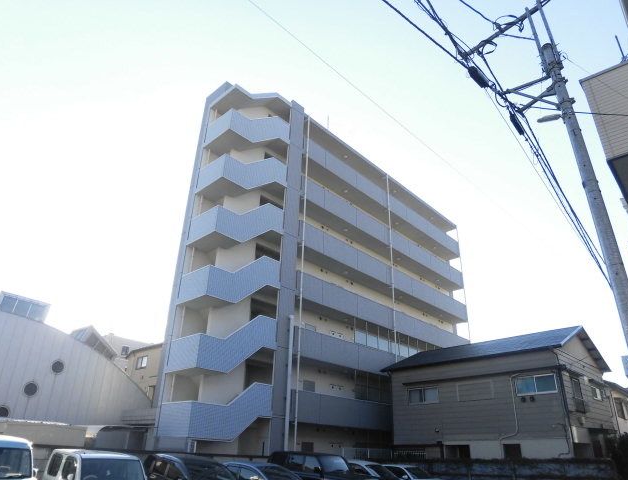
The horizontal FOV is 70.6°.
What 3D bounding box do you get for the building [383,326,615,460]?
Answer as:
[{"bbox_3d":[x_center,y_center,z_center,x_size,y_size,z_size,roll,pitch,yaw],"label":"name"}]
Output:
[{"bbox_3d":[9.502,8.751,22.524,8.998,7.384,7.731,-22,-34,40],"label":"building"}]

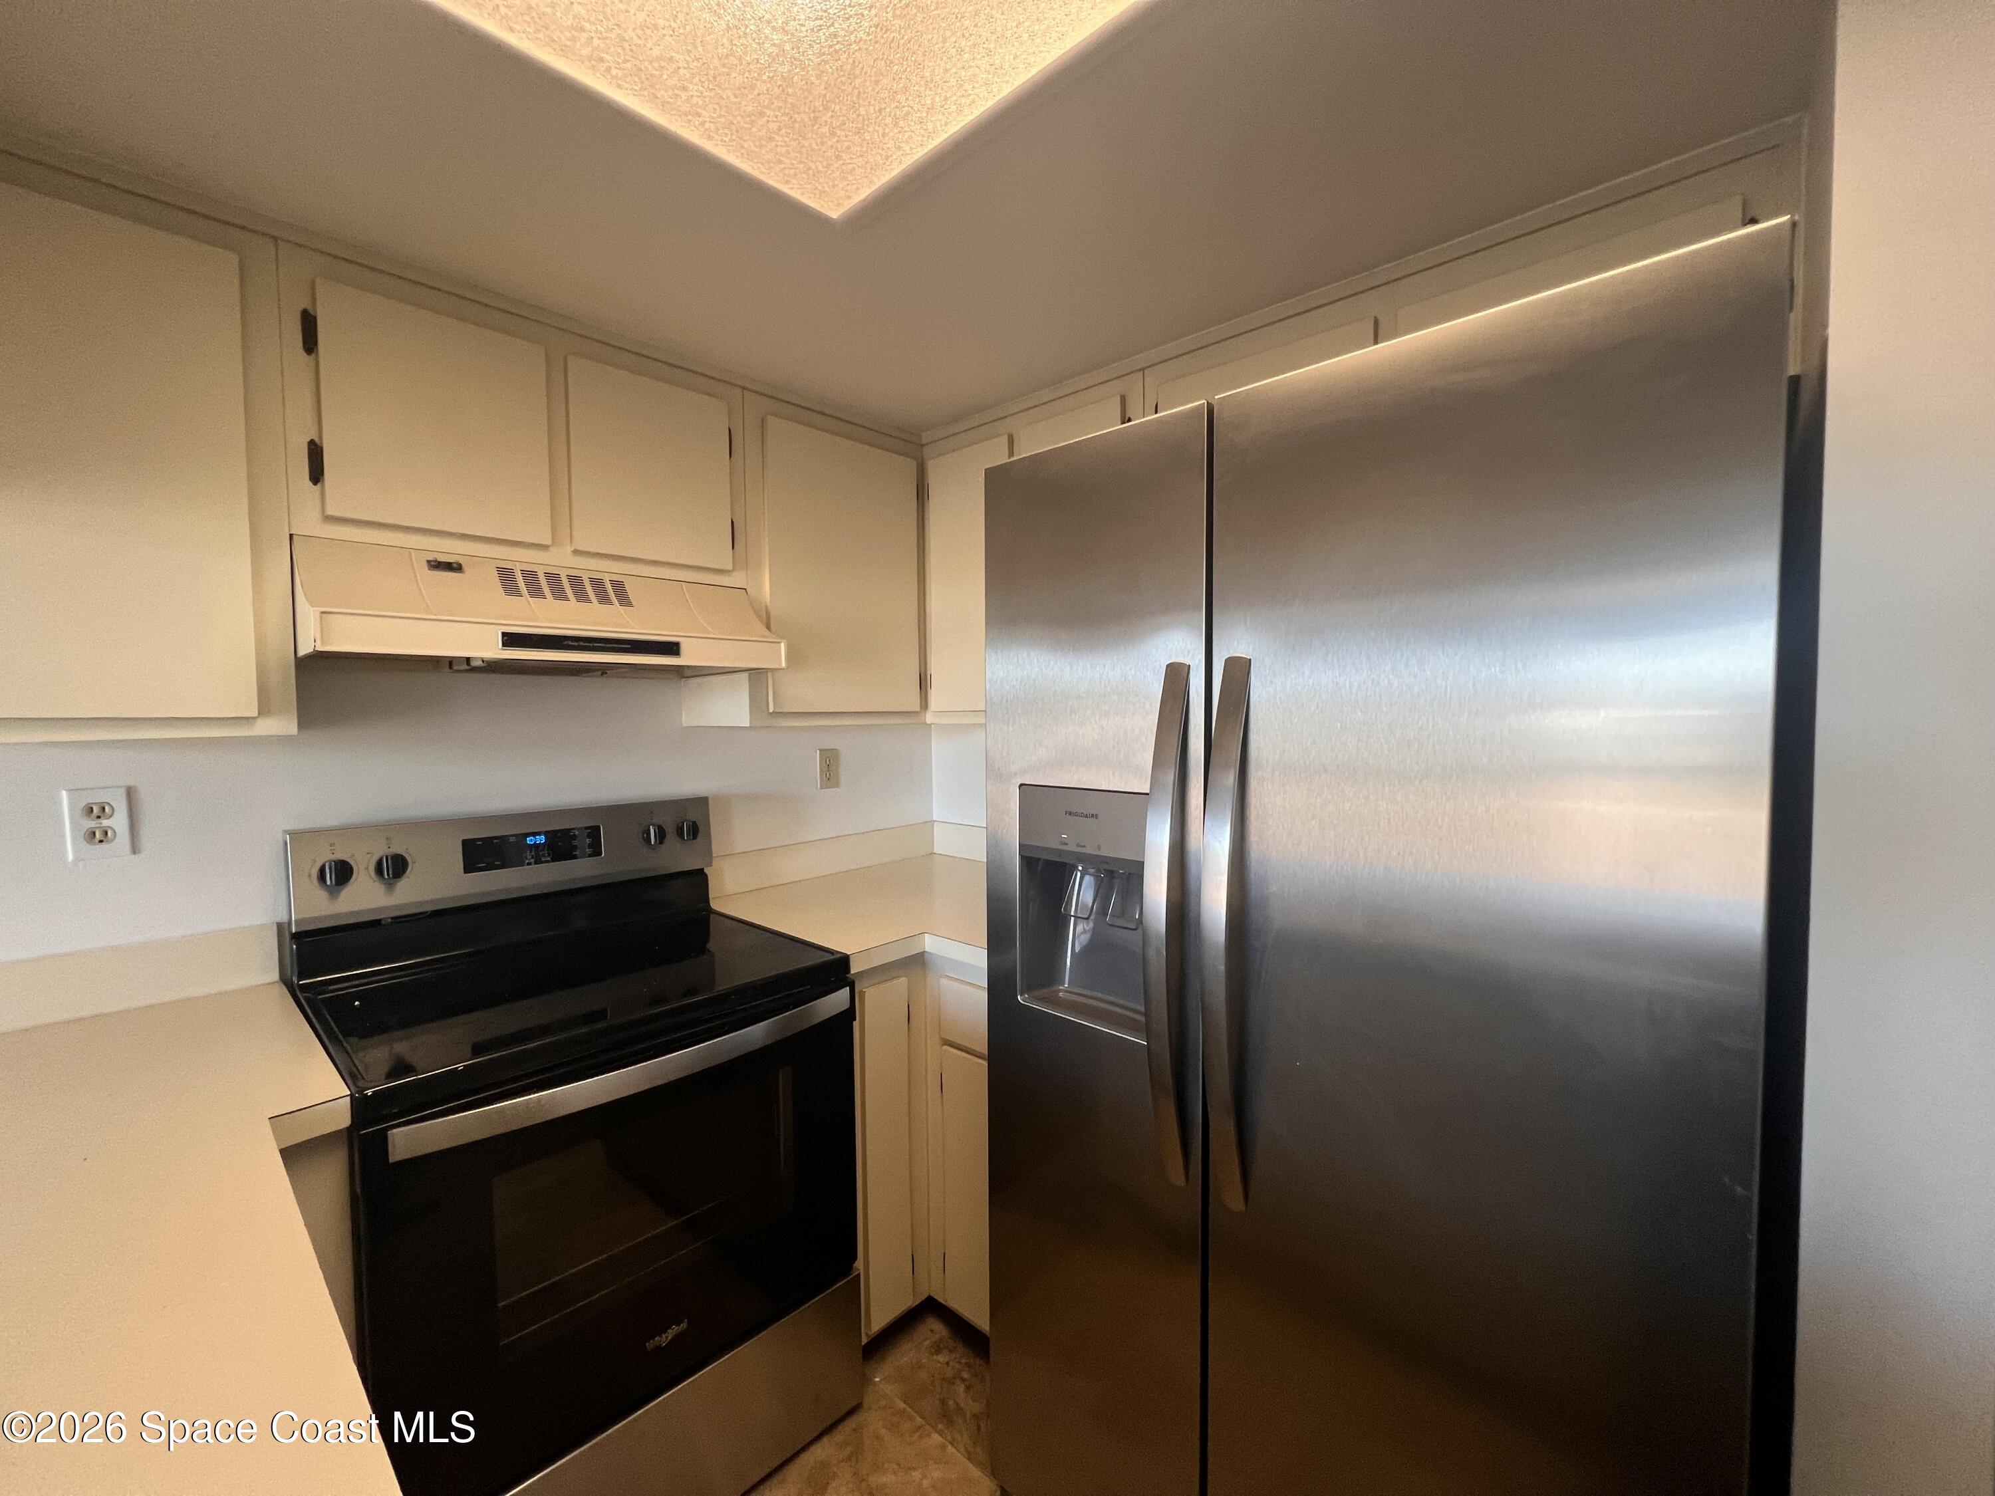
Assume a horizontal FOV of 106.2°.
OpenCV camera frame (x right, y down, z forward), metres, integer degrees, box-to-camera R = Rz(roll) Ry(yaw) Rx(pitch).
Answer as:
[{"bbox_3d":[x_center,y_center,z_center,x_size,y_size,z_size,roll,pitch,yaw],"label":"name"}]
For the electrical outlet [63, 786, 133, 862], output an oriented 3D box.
[{"bbox_3d":[-1.465,0.124,1.223,0.010,0.114,0.069,2,3,42],"label":"electrical outlet"}]

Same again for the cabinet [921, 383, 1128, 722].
[{"bbox_3d":[0.164,-0.445,1.985,0.685,0.747,0.350,2,3,42],"label":"cabinet"}]

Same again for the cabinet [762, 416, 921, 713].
[{"bbox_3d":[-0.502,-0.435,2.014,0.350,0.680,0.463,2,3,42],"label":"cabinet"}]

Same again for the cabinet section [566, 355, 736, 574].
[{"bbox_3d":[-0.827,-0.568,1.652,0.350,0.366,0.325,2,3,42],"label":"cabinet section"}]

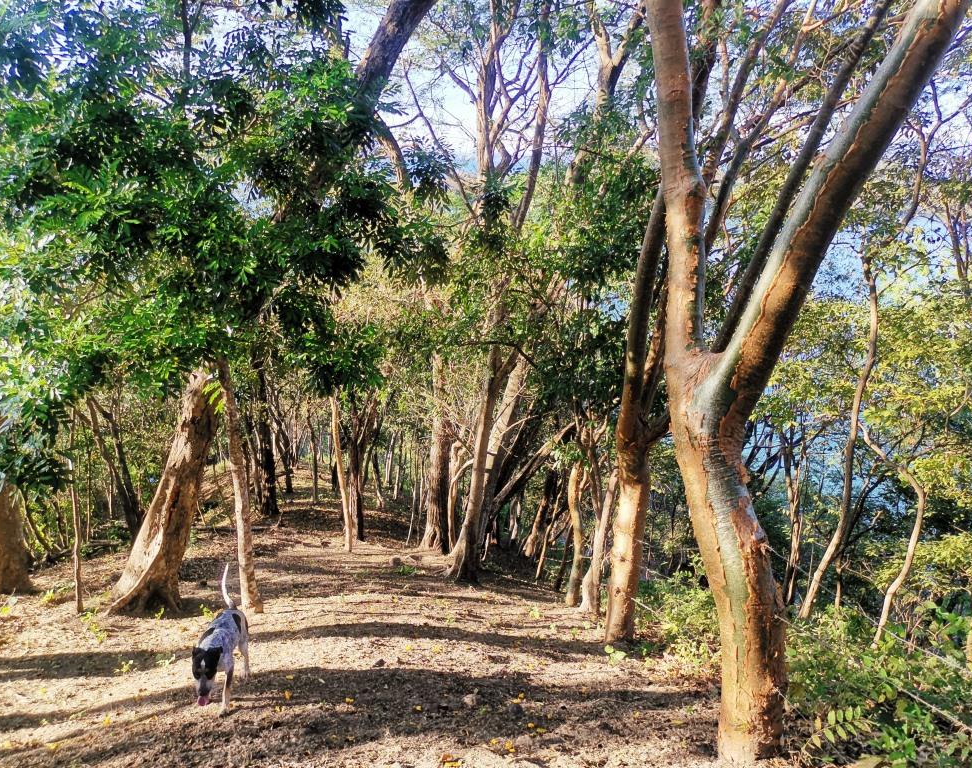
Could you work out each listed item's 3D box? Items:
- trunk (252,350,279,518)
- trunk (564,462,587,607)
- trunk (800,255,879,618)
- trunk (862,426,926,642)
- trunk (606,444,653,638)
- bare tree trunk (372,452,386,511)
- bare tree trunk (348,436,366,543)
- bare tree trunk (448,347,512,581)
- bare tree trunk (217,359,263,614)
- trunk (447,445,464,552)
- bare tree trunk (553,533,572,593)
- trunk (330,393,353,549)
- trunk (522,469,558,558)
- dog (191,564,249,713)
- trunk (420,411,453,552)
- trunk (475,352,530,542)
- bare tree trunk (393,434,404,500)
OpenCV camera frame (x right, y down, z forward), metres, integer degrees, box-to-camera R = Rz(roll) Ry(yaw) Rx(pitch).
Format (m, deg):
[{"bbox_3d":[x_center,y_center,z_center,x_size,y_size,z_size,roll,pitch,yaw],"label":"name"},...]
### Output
[{"bbox_3d":[-3.046,0.716,10.654,0.320,2.342,0.340,0,16,0],"label":"trunk"},{"bbox_3d":[0.754,1.283,6.512,0.140,1.257,0.170,0,16,0],"label":"trunk"},{"bbox_3d":[3.732,0.679,8.117,0.253,4.005,0.169,9,18,25],"label":"trunk"},{"bbox_3d":[3.542,1.334,6.703,0.500,1.915,0.300,0,16,0],"label":"trunk"},{"bbox_3d":[1.135,1.278,6.156,0.272,1.676,0.256,4,17,11],"label":"trunk"},{"bbox_3d":[-1.898,1.711,13.524,0.141,1.087,0.141,-7,16,-9],"label":"bare tree trunk"},{"bbox_3d":[-1.663,1.369,9.881,0.180,1.450,0.180,-2,17,-10],"label":"bare tree trunk"},{"bbox_3d":[-0.045,0.715,6.785,0.525,2.052,0.400,0,16,0],"label":"bare tree trunk"},{"bbox_3d":[-1.770,0.780,5.600,0.200,1.950,0.180,0,15,0],"label":"bare tree trunk"},{"bbox_3d":[-0.380,1.403,9.579,0.187,1.438,0.149,2,16,-2],"label":"trunk"},{"bbox_3d":[0.844,1.944,8.383,0.065,0.729,0.065,12,16,8],"label":"bare tree trunk"},{"bbox_3d":[-1.765,1.128,9.394,0.110,2.044,0.098,-6,17,-11],"label":"trunk"},{"bbox_3d":[0.696,1.658,9.862,0.141,1.268,0.141,15,16,6],"label":"trunk"},{"bbox_3d":[-1.430,1.390,4.170,0.270,0.680,0.880,0,8,-2],"label":"dog"},{"bbox_3d":[-0.524,1.031,8.261,0.295,1.547,0.340,0,16,0],"label":"trunk"},{"bbox_3d":[0.171,0.779,8.563,0.200,2.273,0.200,11,16,2],"label":"trunk"},{"bbox_3d":[-1.515,1.451,13.330,0.156,1.163,0.160,0,16,0],"label":"bare tree trunk"}]

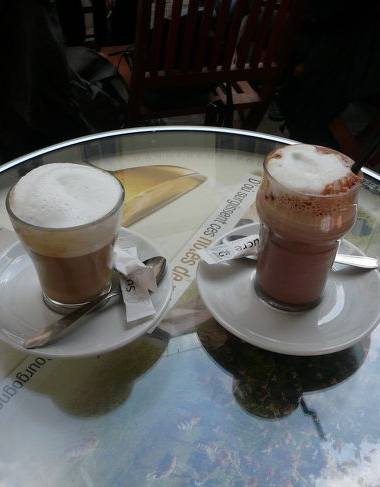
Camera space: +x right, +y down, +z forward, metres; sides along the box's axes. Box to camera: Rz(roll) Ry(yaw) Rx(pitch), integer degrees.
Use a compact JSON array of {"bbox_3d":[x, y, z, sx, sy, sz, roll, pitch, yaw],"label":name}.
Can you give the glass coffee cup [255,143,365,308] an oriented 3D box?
[{"bbox_3d":[0.086,-0.008,0.408,0.071,0.116,0.071,2,41,0],"label":"glass coffee cup"}]

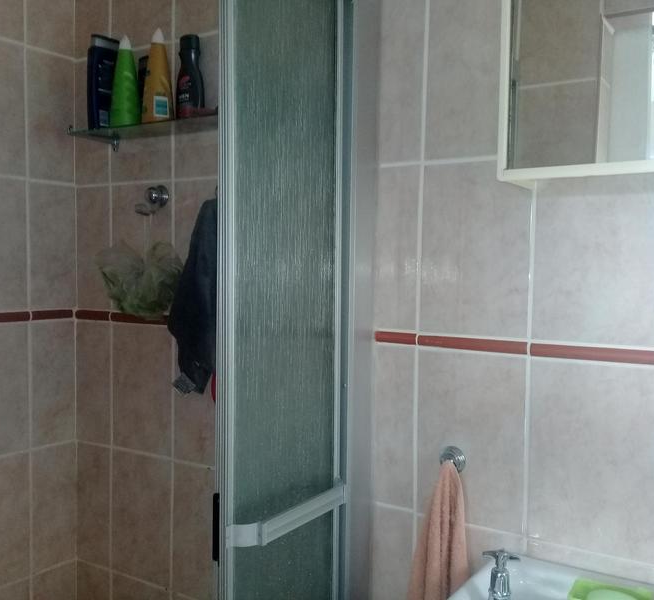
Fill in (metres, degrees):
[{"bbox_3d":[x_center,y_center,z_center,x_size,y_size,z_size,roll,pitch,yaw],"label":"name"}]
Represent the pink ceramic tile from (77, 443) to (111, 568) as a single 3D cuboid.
[{"bbox_3d":[-0.580,0.509,1.793,0.126,0.301,0.009,3,3,32],"label":"pink ceramic tile"}]

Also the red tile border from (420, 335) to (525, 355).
[{"bbox_3d":[0.248,0.075,1.224,0.197,0.020,0.011,3,3,32],"label":"red tile border"}]

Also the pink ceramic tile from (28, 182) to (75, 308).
[{"bbox_3d":[-0.658,-0.126,1.715,0.010,0.298,0.123,3,3,32],"label":"pink ceramic tile"}]

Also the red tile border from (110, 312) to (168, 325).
[{"bbox_3d":[-0.427,0.044,1.653,0.197,0.020,0.011,3,3,32],"label":"red tile border"}]

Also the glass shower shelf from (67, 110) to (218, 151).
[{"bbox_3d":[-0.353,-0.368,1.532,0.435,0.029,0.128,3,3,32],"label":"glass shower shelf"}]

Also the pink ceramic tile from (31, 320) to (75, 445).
[{"bbox_3d":[-0.671,0.203,1.755,0.009,0.304,0.128,3,3,32],"label":"pink ceramic tile"}]

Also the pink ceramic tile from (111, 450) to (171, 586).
[{"bbox_3d":[-0.432,0.508,1.679,0.197,0.298,0.010,3,3,32],"label":"pink ceramic tile"}]

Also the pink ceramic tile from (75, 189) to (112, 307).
[{"bbox_3d":[-0.571,-0.127,1.760,0.126,0.304,0.009,3,3,32],"label":"pink ceramic tile"}]

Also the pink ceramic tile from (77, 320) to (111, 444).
[{"bbox_3d":[-0.567,0.200,1.752,0.126,0.298,0.010,3,3,32],"label":"pink ceramic tile"}]

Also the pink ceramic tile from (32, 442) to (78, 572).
[{"bbox_3d":[-0.667,0.501,1.747,0.010,0.298,0.123,3,3,32],"label":"pink ceramic tile"}]

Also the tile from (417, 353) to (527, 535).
[{"bbox_3d":[0.247,0.238,1.235,0.197,0.298,0.010,3,3,32],"label":"tile"}]

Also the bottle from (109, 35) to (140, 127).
[{"bbox_3d":[-0.435,-0.468,1.548,0.068,0.207,0.046,-1,3,-30],"label":"bottle"}]

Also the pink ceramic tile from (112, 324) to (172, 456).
[{"bbox_3d":[-0.434,0.209,1.688,0.200,0.304,0.009,3,3,32],"label":"pink ceramic tile"}]

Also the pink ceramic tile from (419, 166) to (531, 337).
[{"bbox_3d":[0.257,-0.088,1.239,0.200,0.304,0.009,3,3,32],"label":"pink ceramic tile"}]

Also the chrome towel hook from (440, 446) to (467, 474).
[{"bbox_3d":[0.211,0.282,1.252,0.047,0.047,0.045,3,3,32],"label":"chrome towel hook"}]

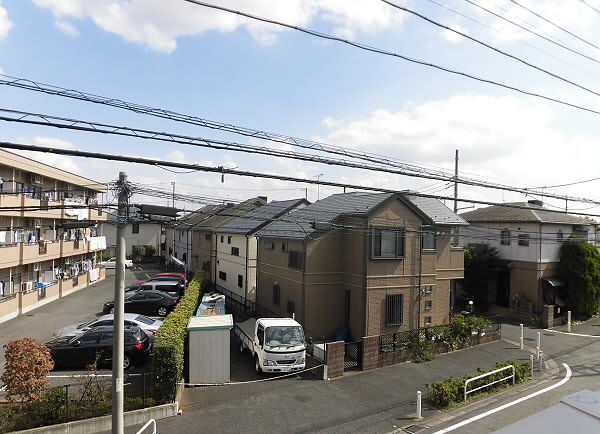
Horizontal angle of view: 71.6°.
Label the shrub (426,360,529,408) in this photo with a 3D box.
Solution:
[{"bbox_3d":[6.473,5.769,14.715,4.950,0.640,0.750,2,-2,-33],"label":"shrub"}]

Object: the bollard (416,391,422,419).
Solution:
[{"bbox_3d":[3.710,5.817,12.907,0.120,0.830,0.120,1,-1,-30],"label":"bollard"}]

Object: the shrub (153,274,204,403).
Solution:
[{"bbox_3d":[-6.012,5.082,22.988,0.850,1.700,20.000,1,-1,-10],"label":"shrub"}]

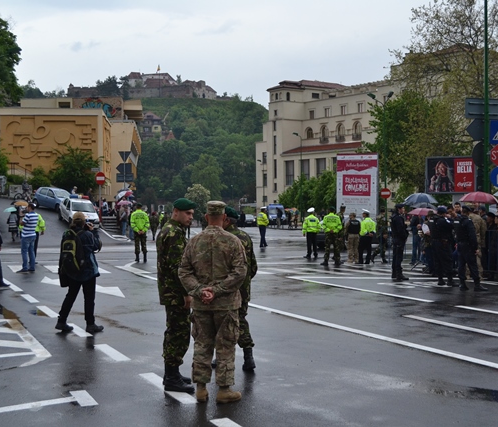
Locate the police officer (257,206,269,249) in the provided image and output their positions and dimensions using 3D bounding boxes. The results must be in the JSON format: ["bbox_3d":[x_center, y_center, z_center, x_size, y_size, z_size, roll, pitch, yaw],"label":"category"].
[{"bbox_3d":[0.631,0.604,35.300,0.520,1.790,0.380,0,1,45],"label":"police officer"}]

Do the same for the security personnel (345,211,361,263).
[{"bbox_3d":[3.471,0.779,26.500,0.520,1.690,0.350,0,0,-9],"label":"security personnel"}]

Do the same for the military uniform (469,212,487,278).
[{"bbox_3d":[5.495,0.728,19.300,0.400,1.740,0.540,0,1,40],"label":"military uniform"}]

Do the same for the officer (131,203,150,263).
[{"bbox_3d":[-3.290,0.592,24.300,0.590,1.790,0.400,0,0,-3],"label":"officer"}]

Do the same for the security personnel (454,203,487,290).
[{"bbox_3d":[4.722,0.737,17.250,0.580,1.820,0.480,0,0,43],"label":"security personnel"}]

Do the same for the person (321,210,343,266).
[{"bbox_3d":[2.505,0.690,24.000,0.600,1.790,0.360,0,0,0],"label":"person"}]

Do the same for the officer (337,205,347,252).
[{"bbox_3d":[2.920,0.673,25.400,0.550,1.790,0.520,0,0,16],"label":"officer"}]

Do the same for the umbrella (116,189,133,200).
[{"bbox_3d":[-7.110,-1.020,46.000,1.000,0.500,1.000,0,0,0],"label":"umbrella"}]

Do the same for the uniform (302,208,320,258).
[{"bbox_3d":[2.276,0.708,29.000,0.560,1.820,0.380,0,0,-11],"label":"uniform"}]

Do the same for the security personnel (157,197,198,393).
[{"bbox_3d":[-0.695,0.766,7.720,0.370,1.810,0.550,0,0,-7],"label":"security personnel"}]

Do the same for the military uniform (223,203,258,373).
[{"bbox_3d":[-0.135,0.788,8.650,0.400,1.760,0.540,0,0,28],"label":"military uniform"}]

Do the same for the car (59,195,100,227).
[{"bbox_3d":[-10.020,-0.090,47.500,1.740,1.600,4.250,3,8,-23],"label":"car"}]

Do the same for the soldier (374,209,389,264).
[{"bbox_3d":[4.322,0.720,26.200,0.580,1.810,0.520,0,0,9],"label":"soldier"}]

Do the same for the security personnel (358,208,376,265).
[{"bbox_3d":[3.732,0.734,25.200,0.520,1.760,0.360,0,1,-32],"label":"security personnel"}]

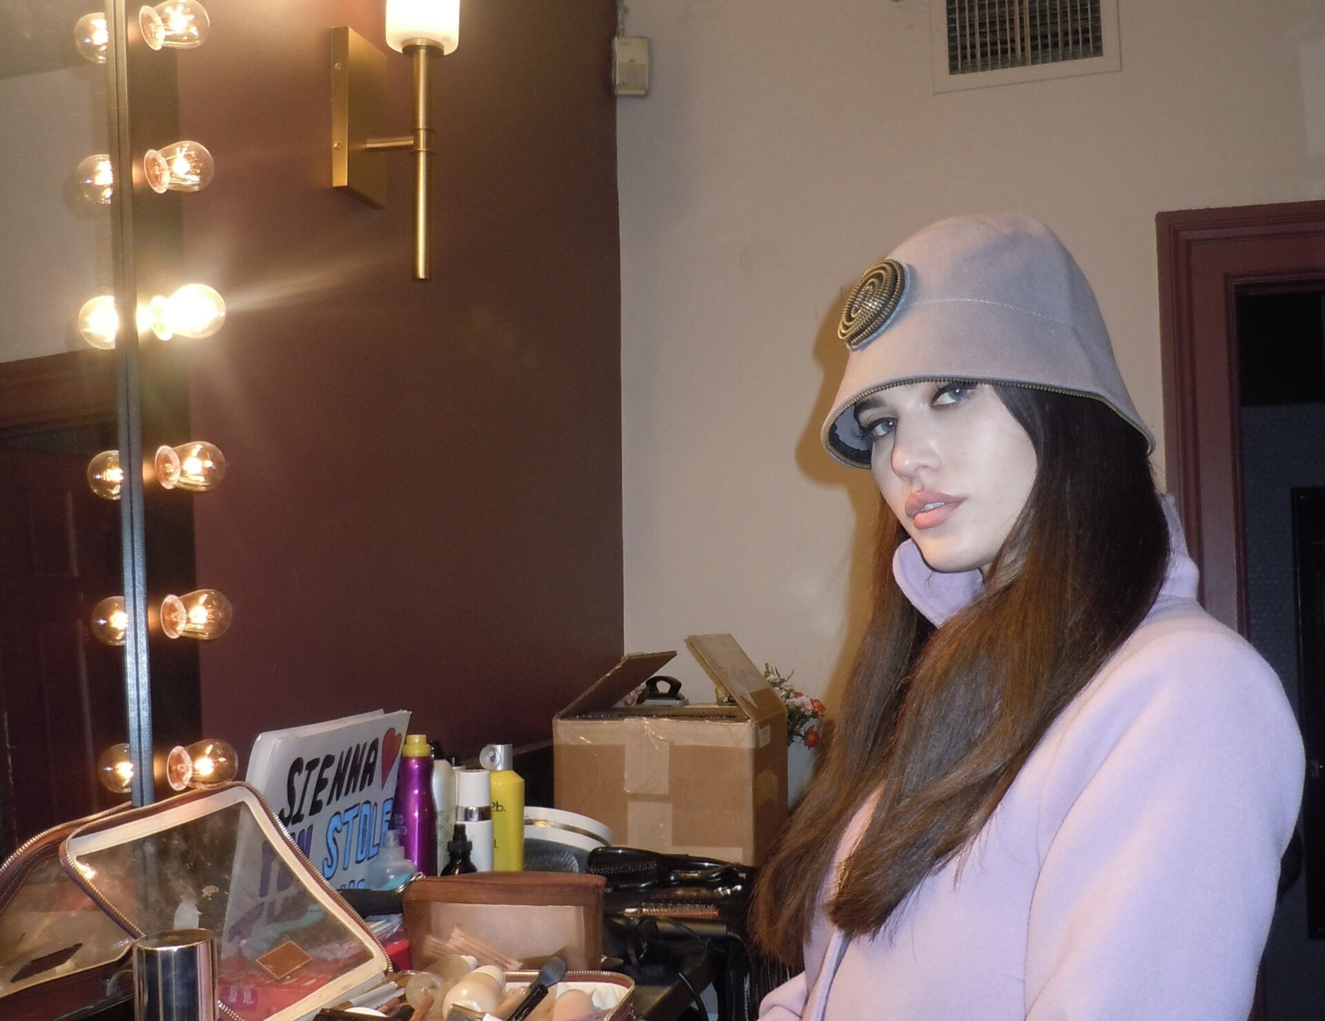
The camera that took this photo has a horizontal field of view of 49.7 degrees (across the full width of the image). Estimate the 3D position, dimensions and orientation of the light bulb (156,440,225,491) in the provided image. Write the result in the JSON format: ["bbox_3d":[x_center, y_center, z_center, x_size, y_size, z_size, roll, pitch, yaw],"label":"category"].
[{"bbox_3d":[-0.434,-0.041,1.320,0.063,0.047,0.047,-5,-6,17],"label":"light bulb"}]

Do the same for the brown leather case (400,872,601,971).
[{"bbox_3d":[-0.159,0.440,1.463,0.207,0.131,0.054,-2,-5,12],"label":"brown leather case"}]

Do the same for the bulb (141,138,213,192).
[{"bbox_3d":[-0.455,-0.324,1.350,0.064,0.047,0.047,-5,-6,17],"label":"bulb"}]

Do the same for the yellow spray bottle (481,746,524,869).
[{"bbox_3d":[-0.200,0.411,1.762,0.061,0.241,0.061,-1,-5,0],"label":"yellow spray bottle"}]

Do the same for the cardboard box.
[{"bbox_3d":[0.022,0.394,2.363,0.320,0.372,0.323,-2,-5,12],"label":"cardboard box"}]

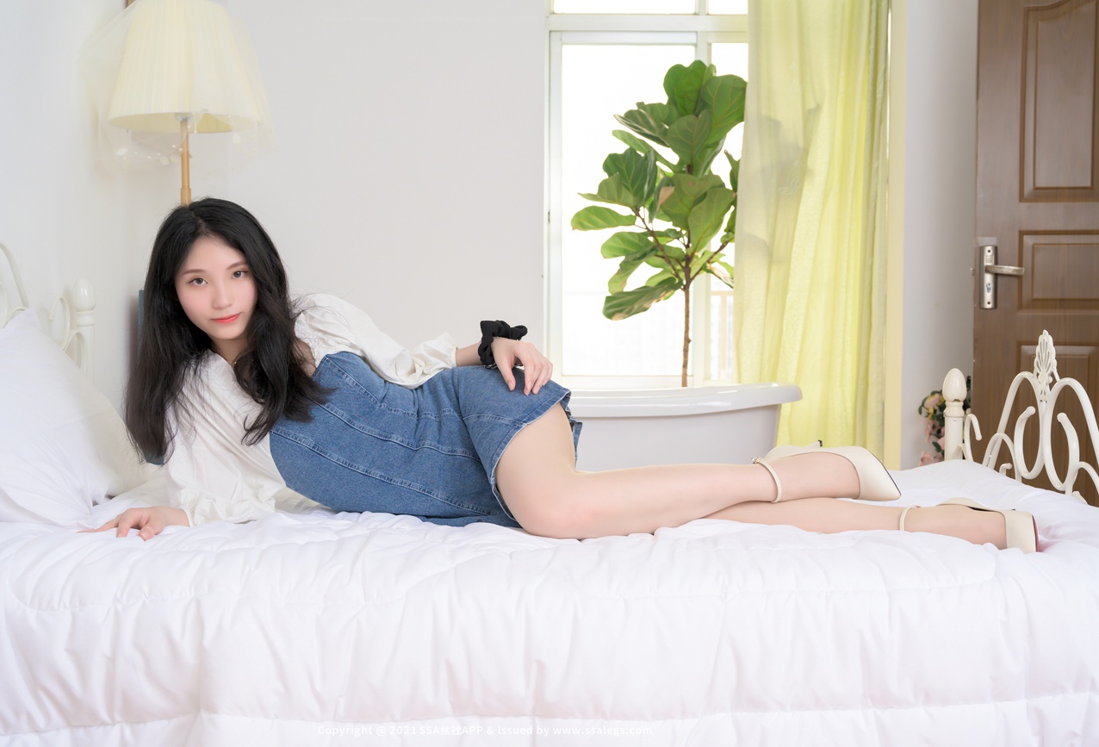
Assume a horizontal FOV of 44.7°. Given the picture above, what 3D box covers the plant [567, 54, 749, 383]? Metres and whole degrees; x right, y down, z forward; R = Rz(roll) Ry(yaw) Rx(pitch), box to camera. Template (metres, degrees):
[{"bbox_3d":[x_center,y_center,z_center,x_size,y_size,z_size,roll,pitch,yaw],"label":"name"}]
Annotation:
[{"bbox_3d":[0.575,-0.311,5.391,0.920,1.900,0.850,0,3,0],"label":"plant"}]

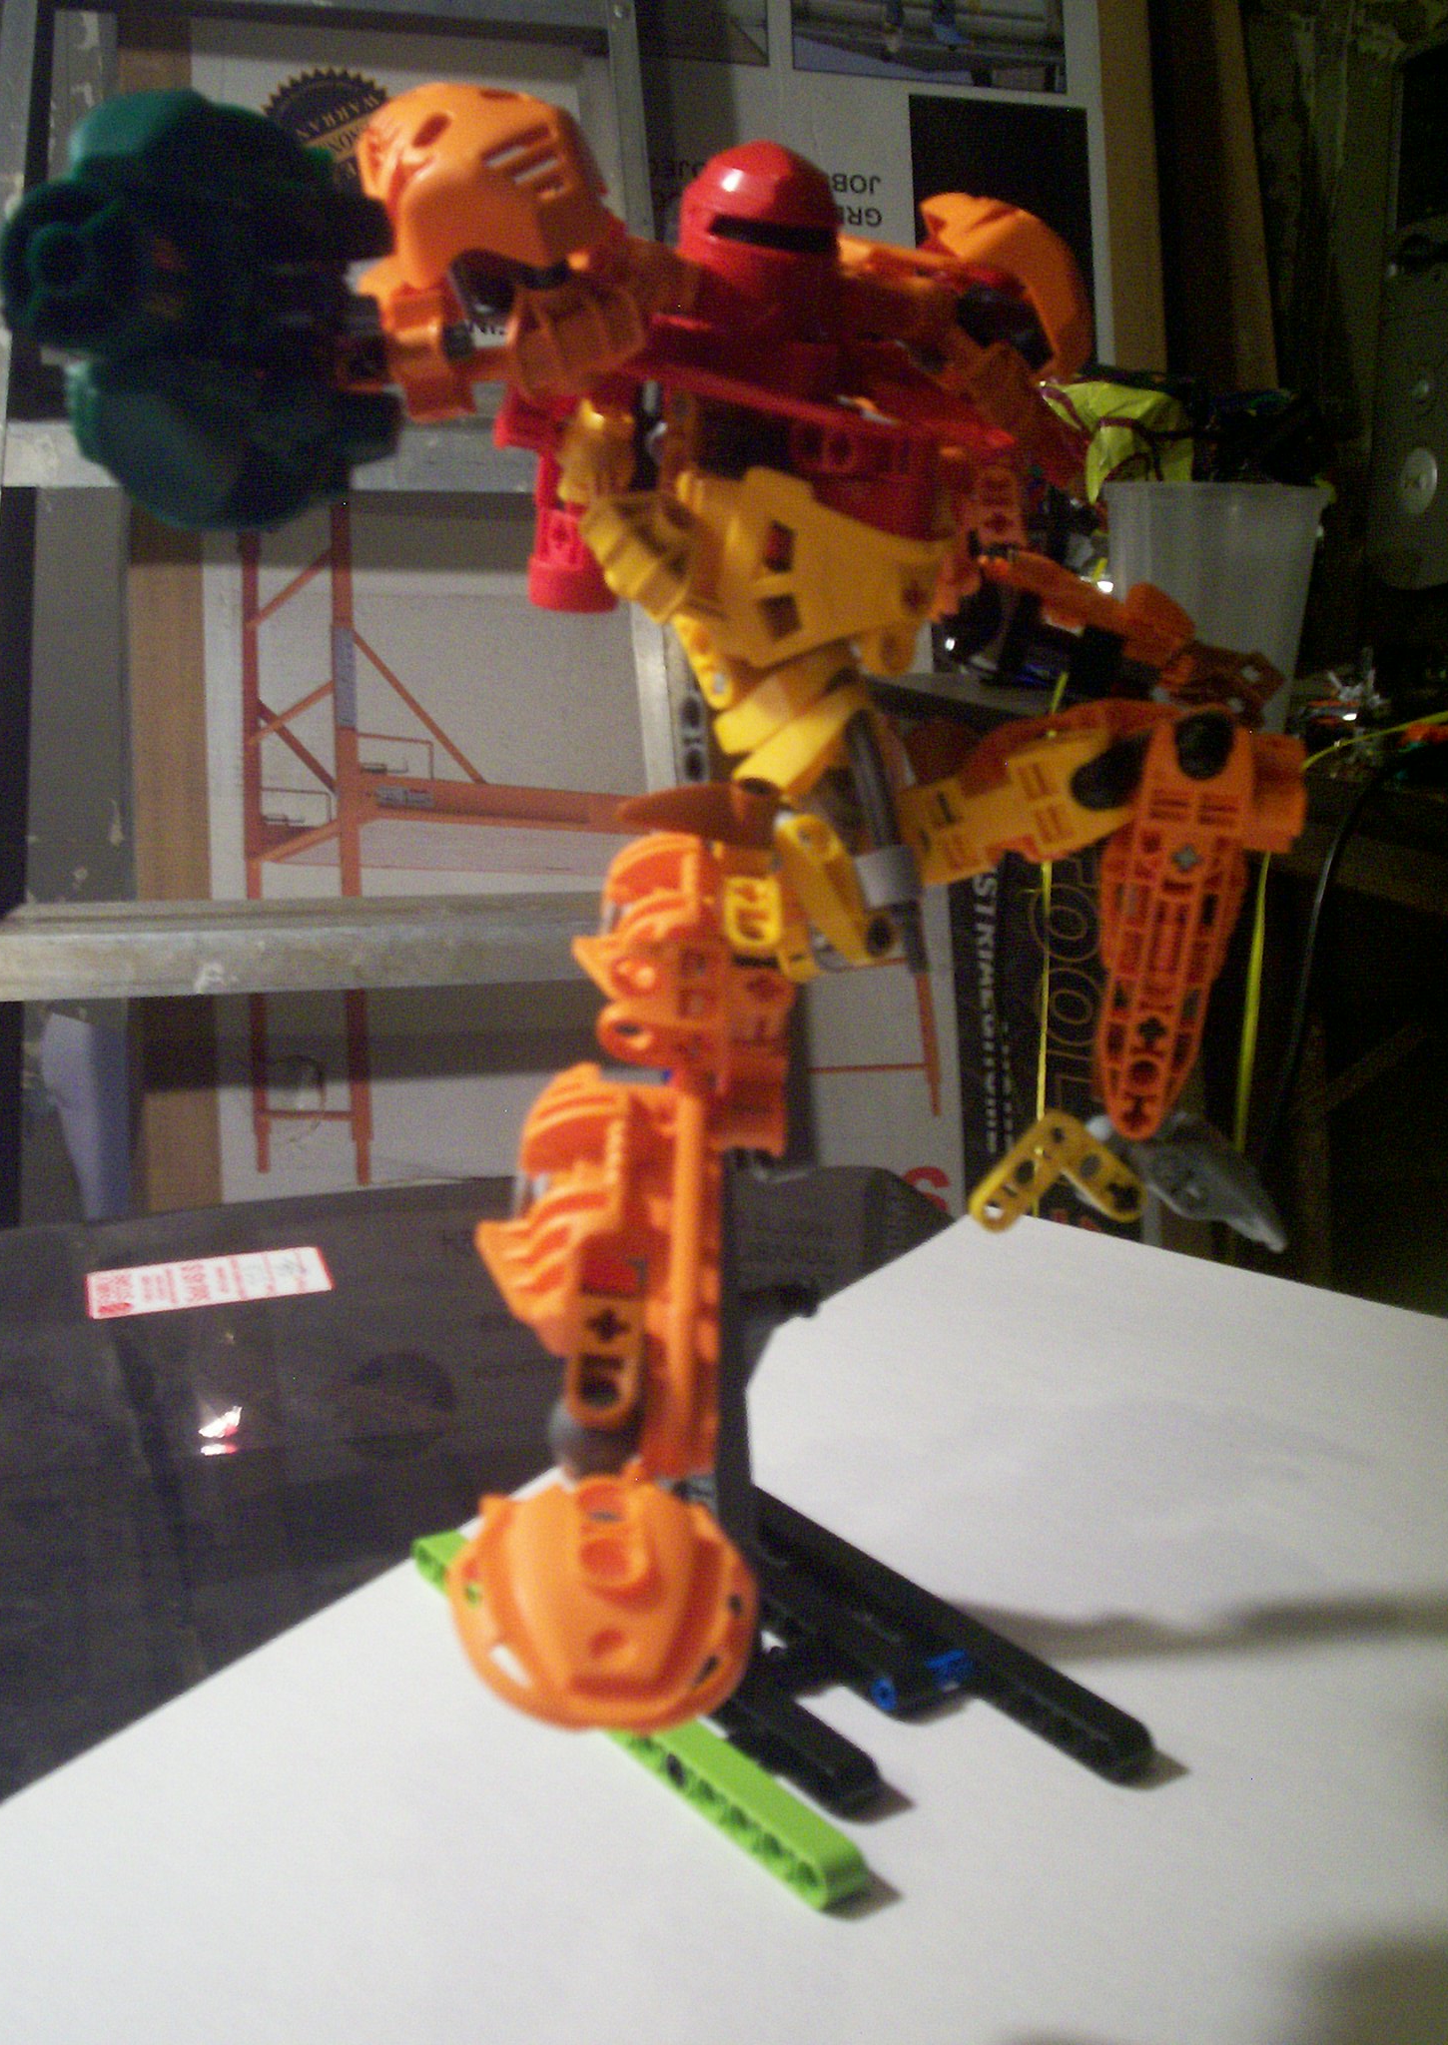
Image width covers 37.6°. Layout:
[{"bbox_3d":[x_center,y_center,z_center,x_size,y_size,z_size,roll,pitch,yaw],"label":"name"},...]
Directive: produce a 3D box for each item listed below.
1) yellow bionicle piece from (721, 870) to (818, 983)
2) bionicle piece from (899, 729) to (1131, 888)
[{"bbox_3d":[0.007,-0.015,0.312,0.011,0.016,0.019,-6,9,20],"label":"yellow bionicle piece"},{"bbox_3d":[0.050,-0.036,0.356,0.039,0.017,0.010,-16,-2,-5],"label":"bionicle piece"}]

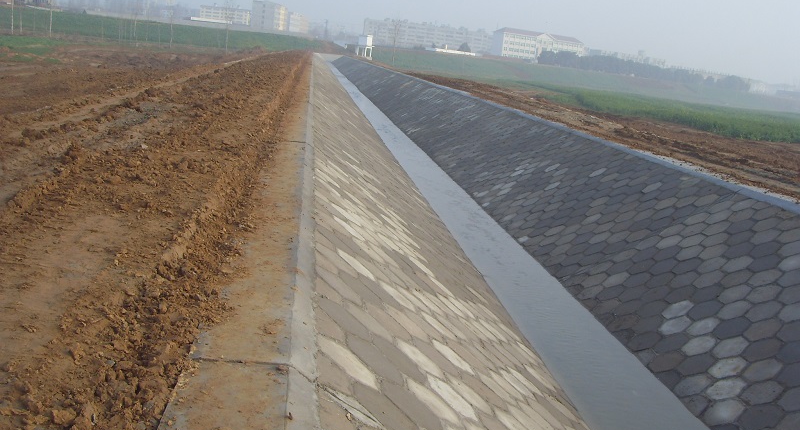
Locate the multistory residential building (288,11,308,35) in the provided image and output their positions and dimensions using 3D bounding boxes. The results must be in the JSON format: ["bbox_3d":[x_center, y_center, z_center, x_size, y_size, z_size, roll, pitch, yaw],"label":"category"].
[{"bbox_3d":[-71.041,-124.559,587.960,12.000,14.500,48.000,7,11,5],"label":"multistory residential building"}]

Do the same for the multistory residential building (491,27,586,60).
[{"bbox_3d":[73.285,-88.365,473.462,49.000,17.000,12.000,2,11,-23],"label":"multistory residential building"}]

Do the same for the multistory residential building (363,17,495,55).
[{"bbox_3d":[22.250,-144.611,736.163,104.000,21.000,13.000,4,11,-13],"label":"multistory residential building"}]

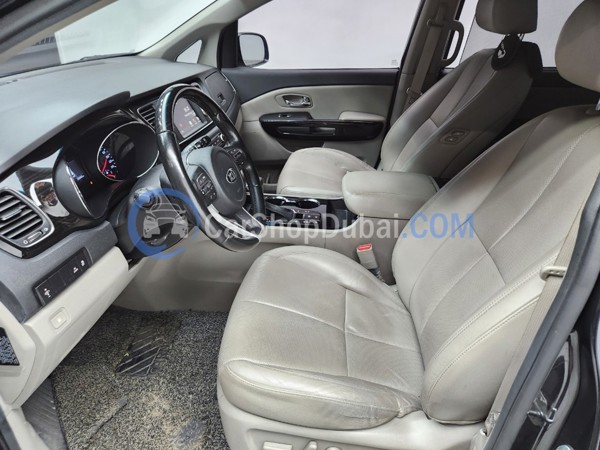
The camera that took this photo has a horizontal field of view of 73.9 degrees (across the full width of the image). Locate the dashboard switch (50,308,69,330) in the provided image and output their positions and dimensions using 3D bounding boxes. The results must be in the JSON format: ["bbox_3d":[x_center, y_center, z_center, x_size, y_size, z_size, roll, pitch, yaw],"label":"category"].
[{"bbox_3d":[-0.437,0.171,0.721,0.011,0.024,0.031,-3,28,15],"label":"dashboard switch"}]

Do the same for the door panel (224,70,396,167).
[{"bbox_3d":[-0.008,-0.508,2.015,0.920,0.500,0.130,2,30,3],"label":"door panel"}]

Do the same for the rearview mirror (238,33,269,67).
[{"bbox_3d":[-0.263,-0.929,2.117,0.110,0.175,0.220,18,34,29],"label":"rearview mirror"}]

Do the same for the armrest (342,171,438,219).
[{"bbox_3d":[0.280,-0.097,1.234,0.295,0.080,0.225,3,26,7],"label":"armrest"}]

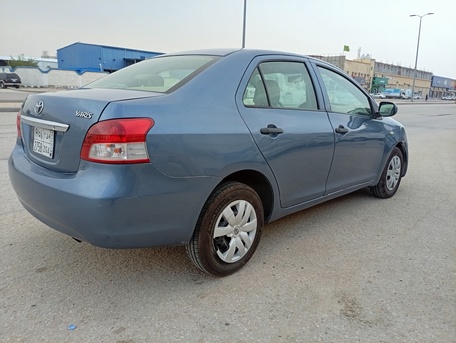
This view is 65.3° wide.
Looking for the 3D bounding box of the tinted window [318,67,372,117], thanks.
[{"bbox_3d":[1.050,-0.690,3.155,0.880,0.430,0.050,-11,1,-44],"label":"tinted window"}]

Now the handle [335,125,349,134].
[{"bbox_3d":[0.939,-0.336,2.938,0.230,0.075,0.050,-11,17,-44],"label":"handle"}]

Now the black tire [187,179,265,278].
[{"bbox_3d":[-0.005,0.365,2.294,0.594,0.594,0.185,-11,17,-44],"label":"black tire"}]

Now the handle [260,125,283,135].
[{"bbox_3d":[0.281,-0.263,2.284,0.230,0.075,0.050,-11,17,-44],"label":"handle"}]

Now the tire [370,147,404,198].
[{"bbox_3d":[1.804,0.009,4.057,0.594,0.594,0.185,-11,17,-44],"label":"tire"}]

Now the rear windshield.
[{"bbox_3d":[-0.598,-0.686,2.479,1.180,0.090,0.590,13,45,44],"label":"rear windshield"}]

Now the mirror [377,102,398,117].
[{"bbox_3d":[1.483,-0.568,3.300,0.130,0.130,0.200,-11,17,-44],"label":"mirror"}]

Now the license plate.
[{"bbox_3d":[-1.090,-0.174,2.101,0.335,0.155,0.020,13,9,44],"label":"license plate"}]

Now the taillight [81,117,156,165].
[{"bbox_3d":[-0.543,-0.158,1.728,0.250,0.210,0.300,-11,17,-44],"label":"taillight"}]

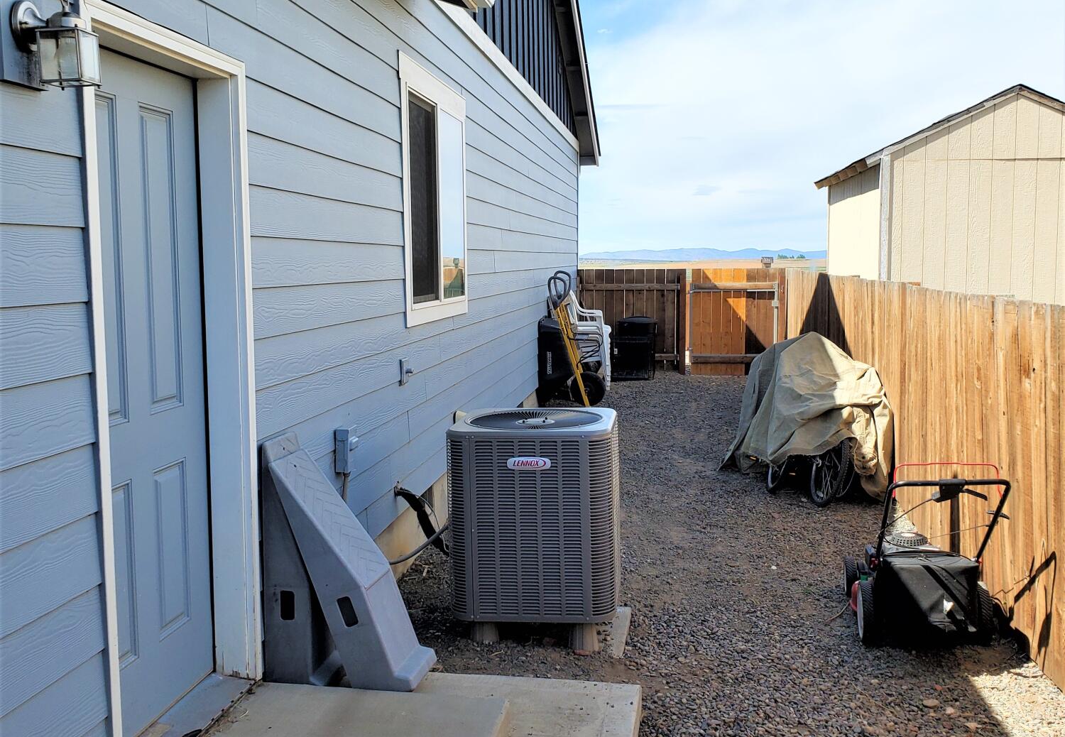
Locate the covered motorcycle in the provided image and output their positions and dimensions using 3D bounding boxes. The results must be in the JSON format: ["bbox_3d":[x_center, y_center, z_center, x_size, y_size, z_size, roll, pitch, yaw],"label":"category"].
[{"bbox_3d":[1.985,0.316,7.843,1.020,1.150,1.680,-1,6,0],"label":"covered motorcycle"}]

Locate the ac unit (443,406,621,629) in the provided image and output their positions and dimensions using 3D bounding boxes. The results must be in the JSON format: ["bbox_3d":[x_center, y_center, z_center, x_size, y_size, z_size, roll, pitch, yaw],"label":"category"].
[{"bbox_3d":[0.038,0.641,4.982,0.717,0.860,0.718,0,6,8],"label":"ac unit"}]

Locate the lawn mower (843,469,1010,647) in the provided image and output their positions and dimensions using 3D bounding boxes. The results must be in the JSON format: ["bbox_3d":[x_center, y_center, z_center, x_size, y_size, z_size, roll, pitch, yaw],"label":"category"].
[{"bbox_3d":[1.751,0.773,4.736,0.600,0.870,1.370,1,6,11],"label":"lawn mower"}]

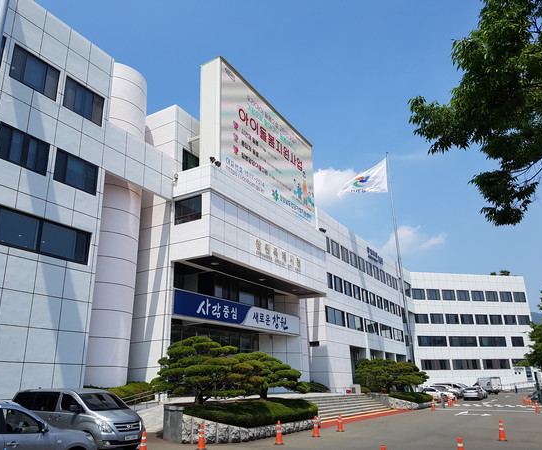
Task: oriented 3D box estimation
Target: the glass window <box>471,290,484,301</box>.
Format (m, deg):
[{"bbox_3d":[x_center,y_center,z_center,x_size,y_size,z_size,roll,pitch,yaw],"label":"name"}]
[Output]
[{"bbox_3d":[37.455,12.894,81.438,2.606,1.848,0.200,4,-21,-15],"label":"glass window"}]

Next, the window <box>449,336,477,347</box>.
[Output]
[{"bbox_3d":[27.638,16.781,64.703,4.666,1.397,0.150,4,-20,-16],"label":"window"}]

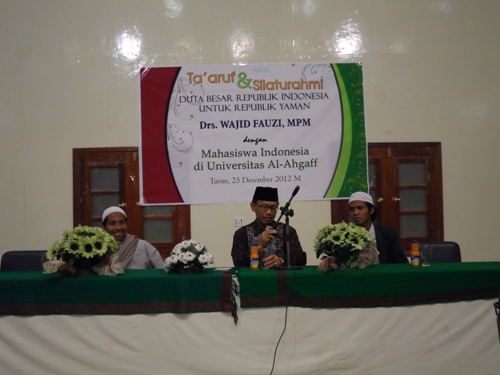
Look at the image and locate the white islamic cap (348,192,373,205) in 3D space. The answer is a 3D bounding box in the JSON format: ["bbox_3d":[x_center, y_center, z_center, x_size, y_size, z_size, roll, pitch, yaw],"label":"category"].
[{"bbox_3d":[0.793,0.085,3.680,0.180,0.092,0.180,-1,-3,0],"label":"white islamic cap"}]

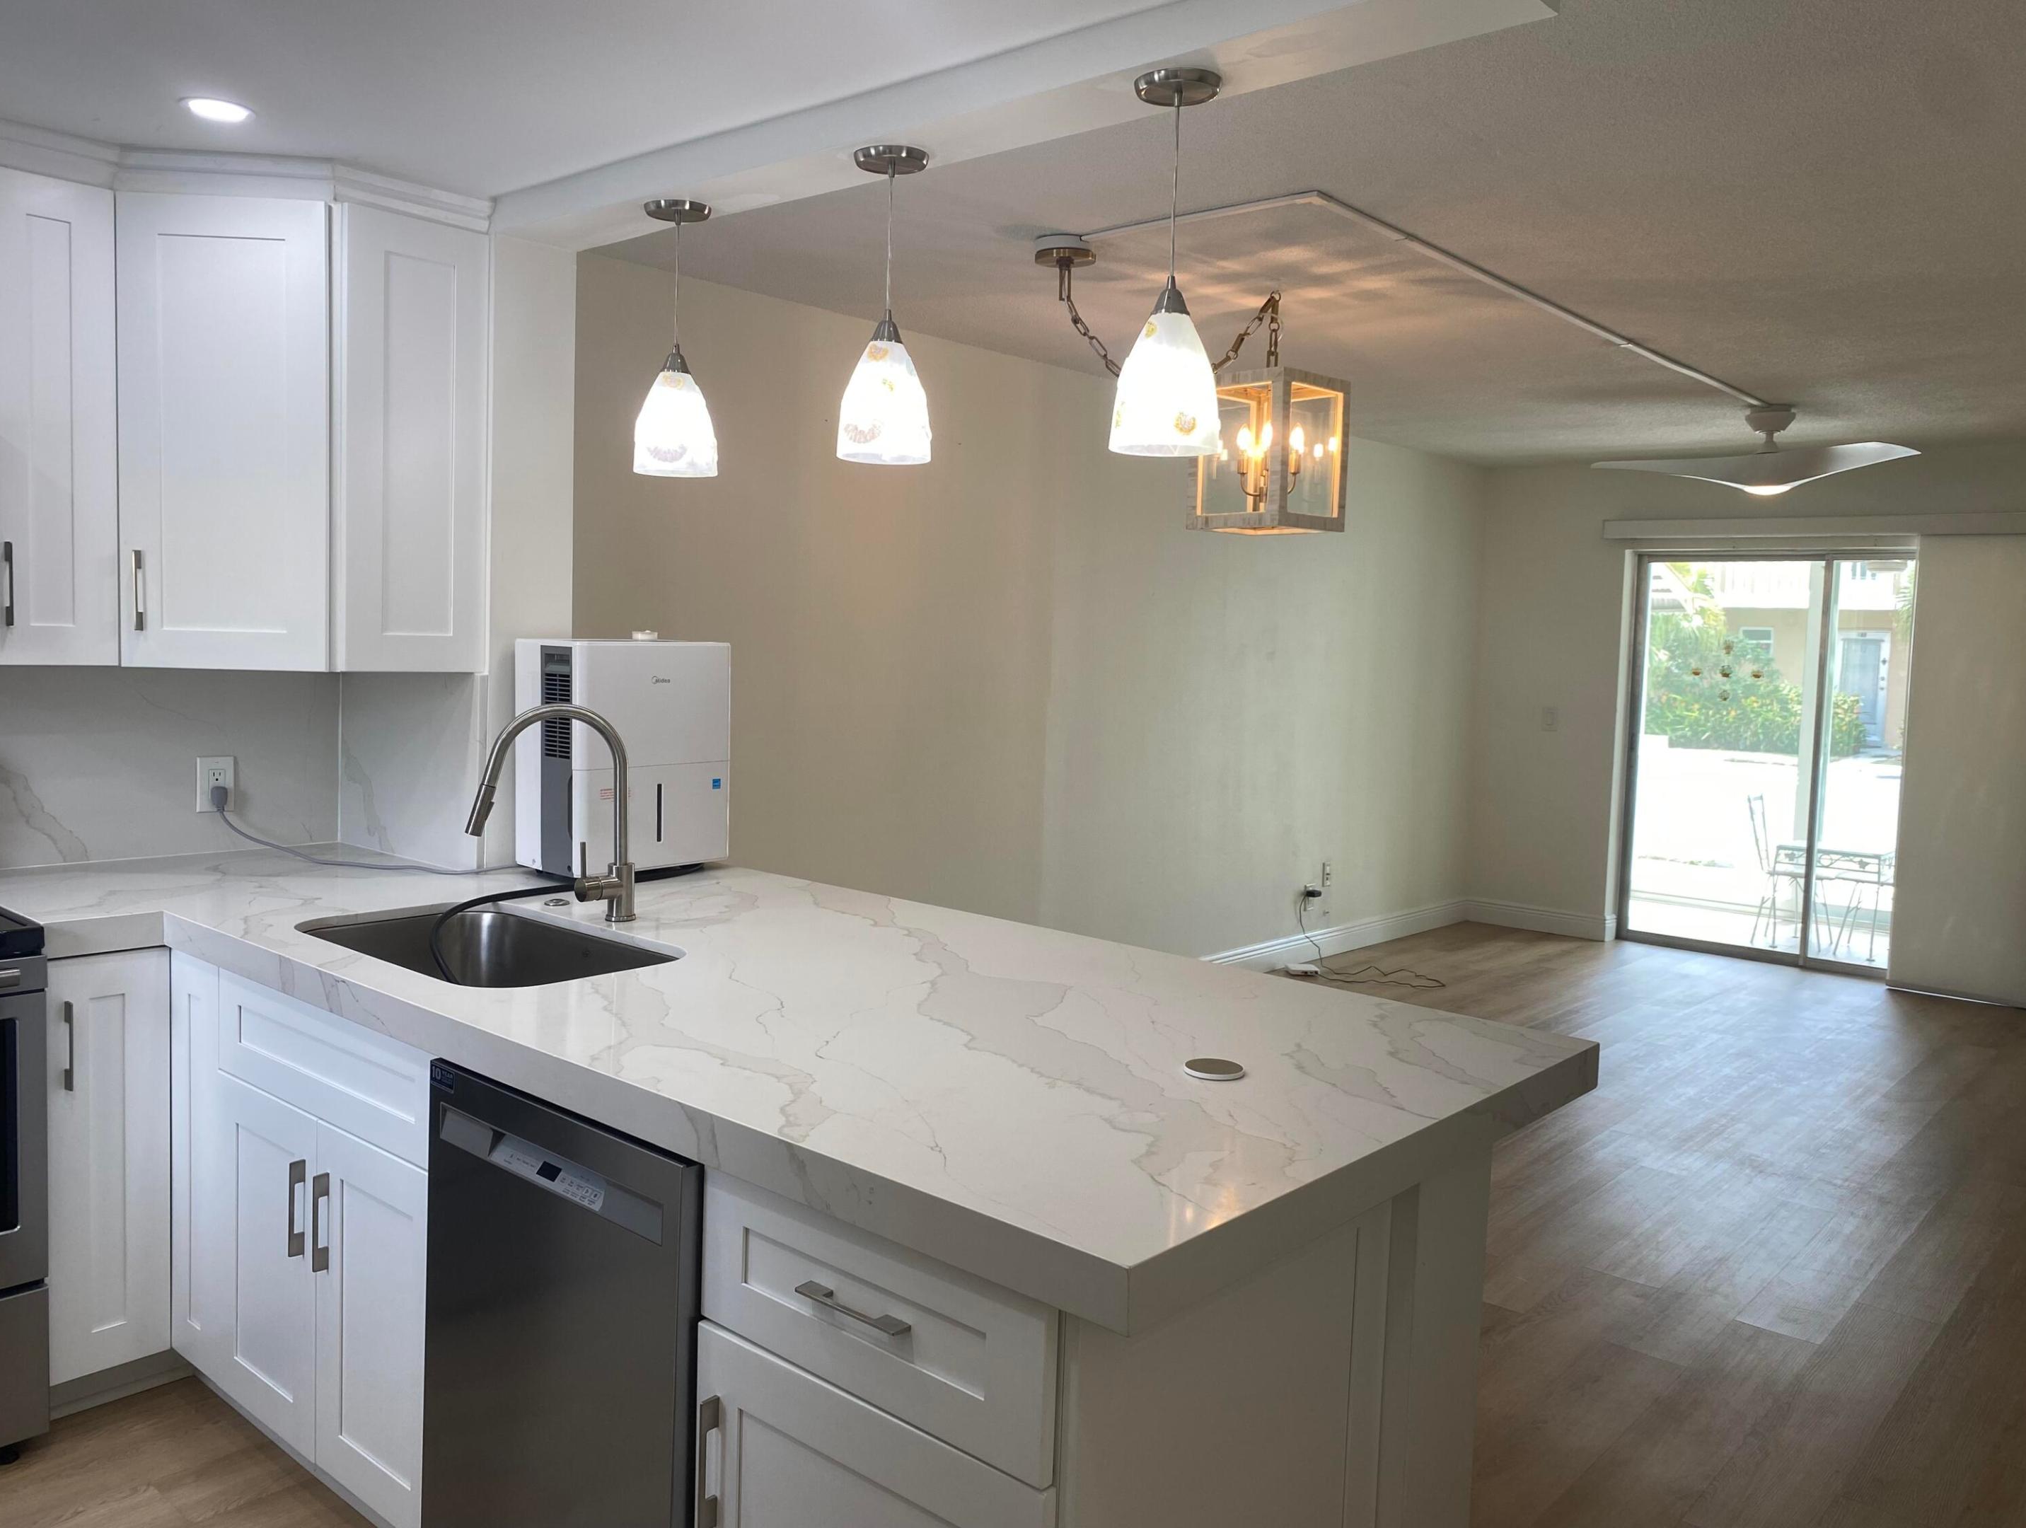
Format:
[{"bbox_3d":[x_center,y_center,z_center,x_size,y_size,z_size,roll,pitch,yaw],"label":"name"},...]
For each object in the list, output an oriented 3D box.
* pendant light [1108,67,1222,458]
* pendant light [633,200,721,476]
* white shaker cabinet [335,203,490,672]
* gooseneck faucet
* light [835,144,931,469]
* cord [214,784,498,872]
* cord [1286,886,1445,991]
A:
[{"bbox_3d":[0.219,-0.689,2.107,0.158,0.502,0.158,2,5,0],"label":"pendant light"},{"bbox_3d":[-0.622,-0.780,2.827,0.158,0.489,0.158,2,5,0],"label":"pendant light"},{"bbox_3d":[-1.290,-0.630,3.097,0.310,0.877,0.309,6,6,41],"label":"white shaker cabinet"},{"bbox_3d":[-0.805,0.086,2.693,0.298,0.385,0.075,-1,5,-33],"label":"gooseneck faucet"},{"bbox_3d":[-0.201,-0.738,2.473,0.158,0.489,0.158,2,5,0],"label":"light"},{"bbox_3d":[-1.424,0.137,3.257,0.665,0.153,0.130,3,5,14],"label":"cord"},{"bbox_3d":[1.588,0.764,6.806,0.665,0.365,0.470,6,6,41],"label":"cord"}]

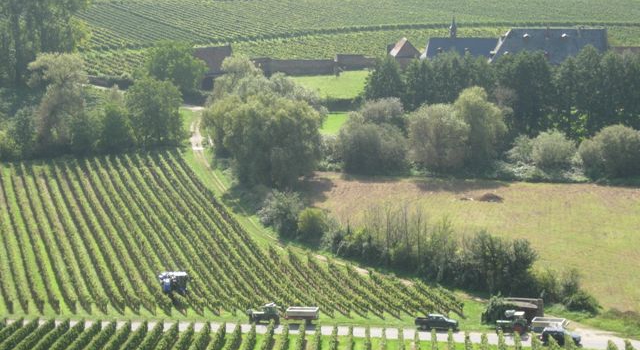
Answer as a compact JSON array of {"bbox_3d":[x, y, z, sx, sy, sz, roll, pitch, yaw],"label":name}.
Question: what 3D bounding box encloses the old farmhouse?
[{"bbox_3d":[43.574,-29.538,510.000,52.500,13.500,16.000,0,9,-3],"label":"old farmhouse"}]

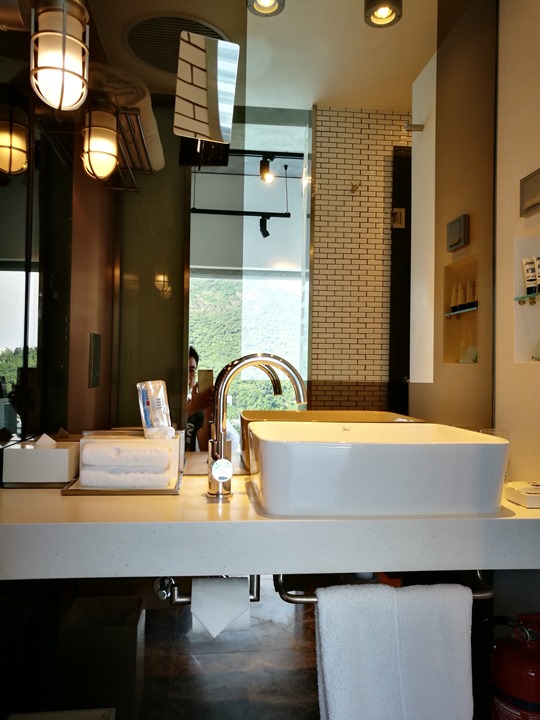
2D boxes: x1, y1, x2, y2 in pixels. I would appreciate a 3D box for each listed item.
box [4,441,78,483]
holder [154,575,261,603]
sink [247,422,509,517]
[{"bbox_3d":[-0.506,0.230,1.261,0.134,0.078,0.130,1,-1,-6],"label":"box"},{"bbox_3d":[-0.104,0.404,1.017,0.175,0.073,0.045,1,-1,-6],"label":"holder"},{"bbox_3d":[0.204,0.219,1.192,0.486,0.133,0.391,1,-1,-6],"label":"sink"}]

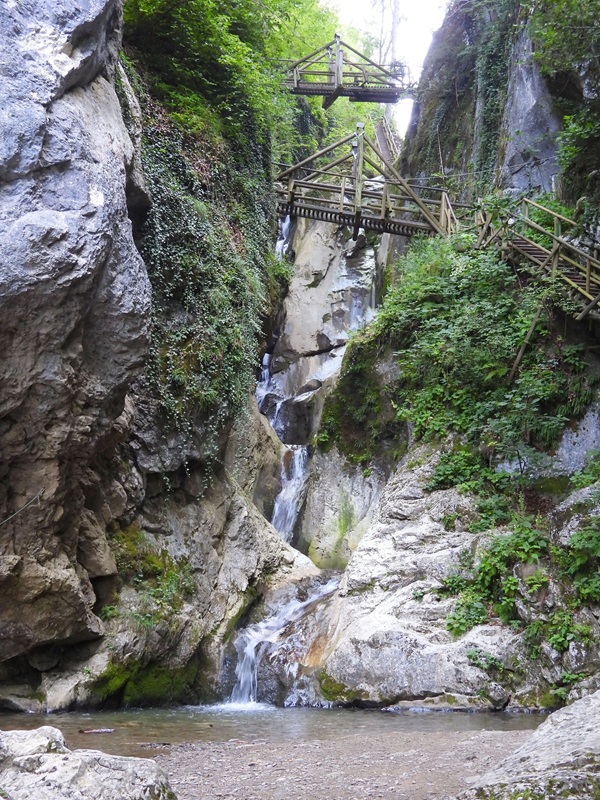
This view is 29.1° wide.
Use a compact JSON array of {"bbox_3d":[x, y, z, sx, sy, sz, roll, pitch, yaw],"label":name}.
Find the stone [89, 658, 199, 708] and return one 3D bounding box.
[{"bbox_3d":[-2.342,4.254,17.400,1.480,0.720,0.800,3,-10,-18],"label":"stone"}]

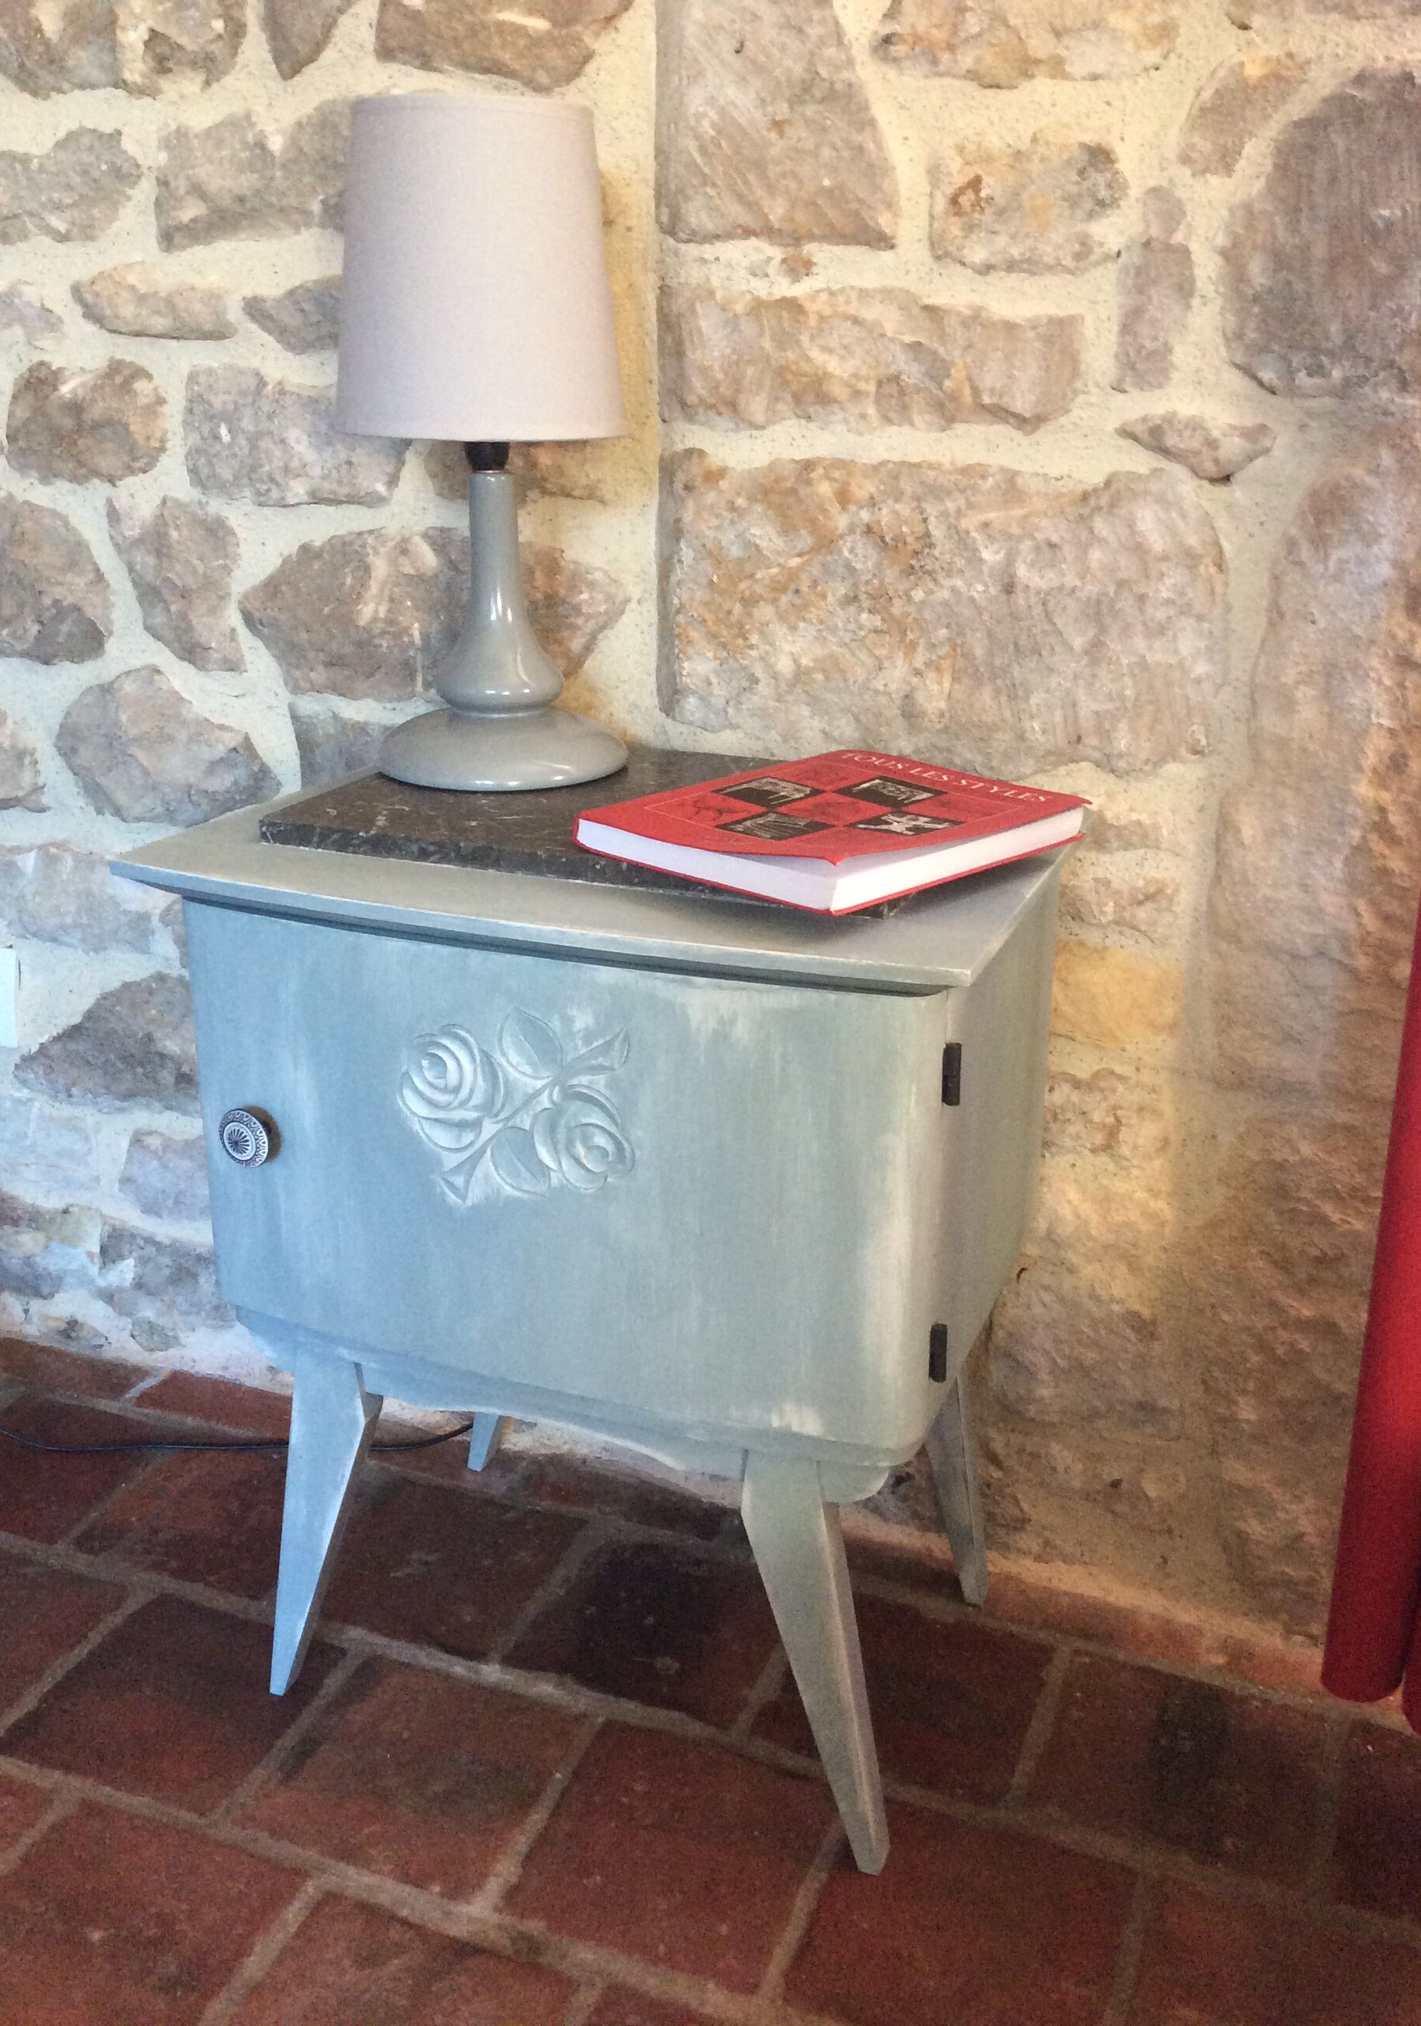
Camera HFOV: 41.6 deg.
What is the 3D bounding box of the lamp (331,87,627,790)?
[{"bbox_3d":[-0.124,-0.308,1.027,0.159,0.349,0.159,0,21,0],"label":"lamp"}]

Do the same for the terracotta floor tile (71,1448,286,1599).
[{"bbox_3d":[-0.342,0.365,1.336,0.152,0.018,0.152,8,22,20],"label":"terracotta floor tile"}]

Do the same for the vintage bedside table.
[{"bbox_3d":[-0.049,0.152,1.092,0.458,0.555,0.318,8,22,20],"label":"vintage bedside table"}]

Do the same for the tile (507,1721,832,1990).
[{"bbox_3d":[-0.018,0.474,1.051,0.145,0.018,0.147,8,22,20],"label":"tile"}]

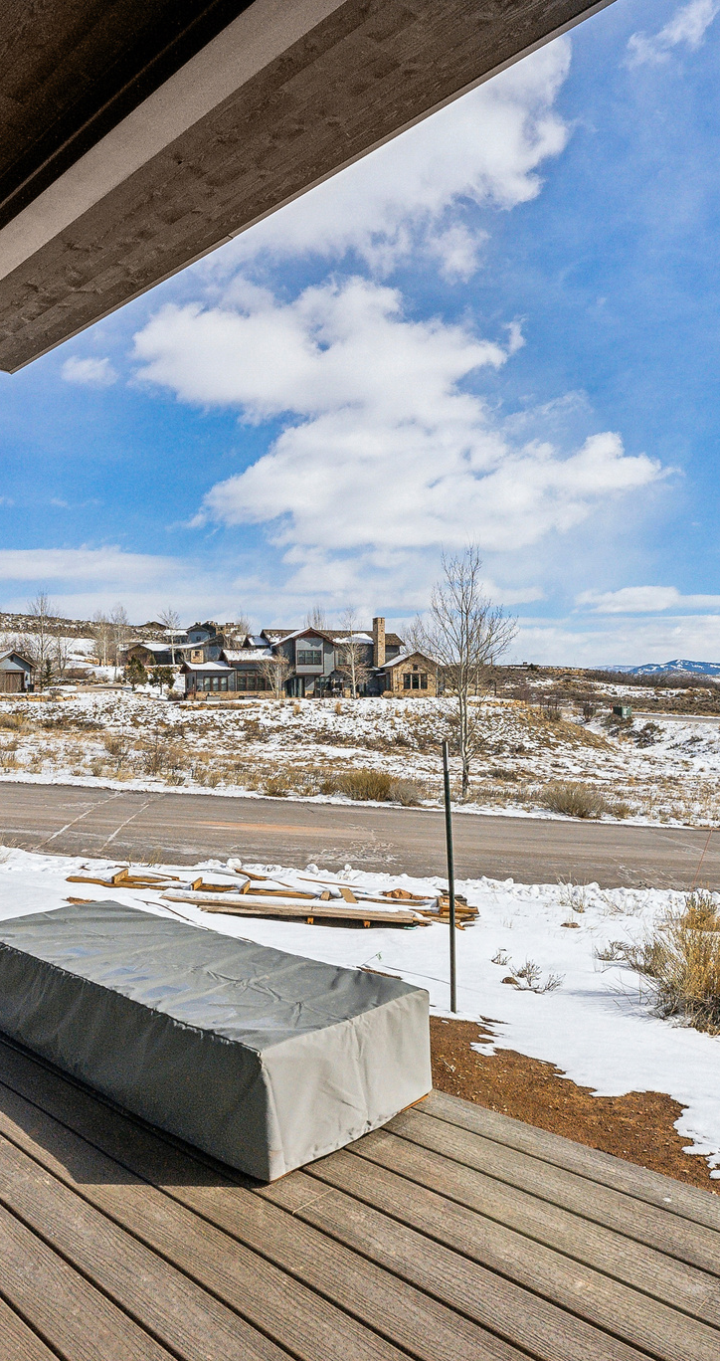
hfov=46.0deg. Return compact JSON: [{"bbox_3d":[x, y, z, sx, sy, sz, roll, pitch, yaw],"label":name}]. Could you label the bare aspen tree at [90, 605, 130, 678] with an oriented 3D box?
[{"bbox_3d":[-30.894,-4.821,105.000,4.700,8.850,4.700,0,0,0],"label":"bare aspen tree"}]

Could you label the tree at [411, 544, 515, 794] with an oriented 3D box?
[{"bbox_3d":[2.025,-0.186,16.500,2.100,4.820,2.100,0,0,0],"label":"tree"}]

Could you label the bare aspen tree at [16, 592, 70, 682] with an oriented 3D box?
[{"bbox_3d":[-34.397,-4.569,92.000,5.500,10.170,5.500,0,0,0],"label":"bare aspen tree"}]

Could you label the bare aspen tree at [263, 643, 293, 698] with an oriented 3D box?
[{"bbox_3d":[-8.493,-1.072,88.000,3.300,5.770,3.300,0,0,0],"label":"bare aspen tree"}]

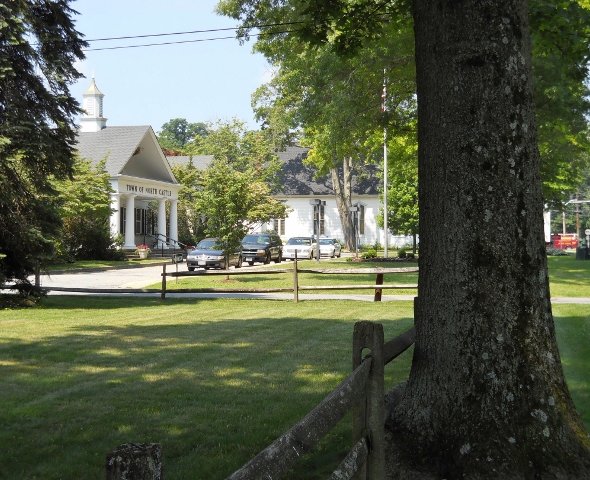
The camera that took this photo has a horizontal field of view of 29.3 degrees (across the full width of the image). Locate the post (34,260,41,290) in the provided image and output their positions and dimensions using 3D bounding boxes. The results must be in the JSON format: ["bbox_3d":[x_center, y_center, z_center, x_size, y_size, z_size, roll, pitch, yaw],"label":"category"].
[{"bbox_3d":[-6.096,0.919,26.700,0.130,0.860,0.130,0,0,0],"label":"post"}]

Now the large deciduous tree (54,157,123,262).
[{"bbox_3d":[-12.319,-1.873,66.000,4.800,6.300,4.600,0,0,0],"label":"large deciduous tree"}]

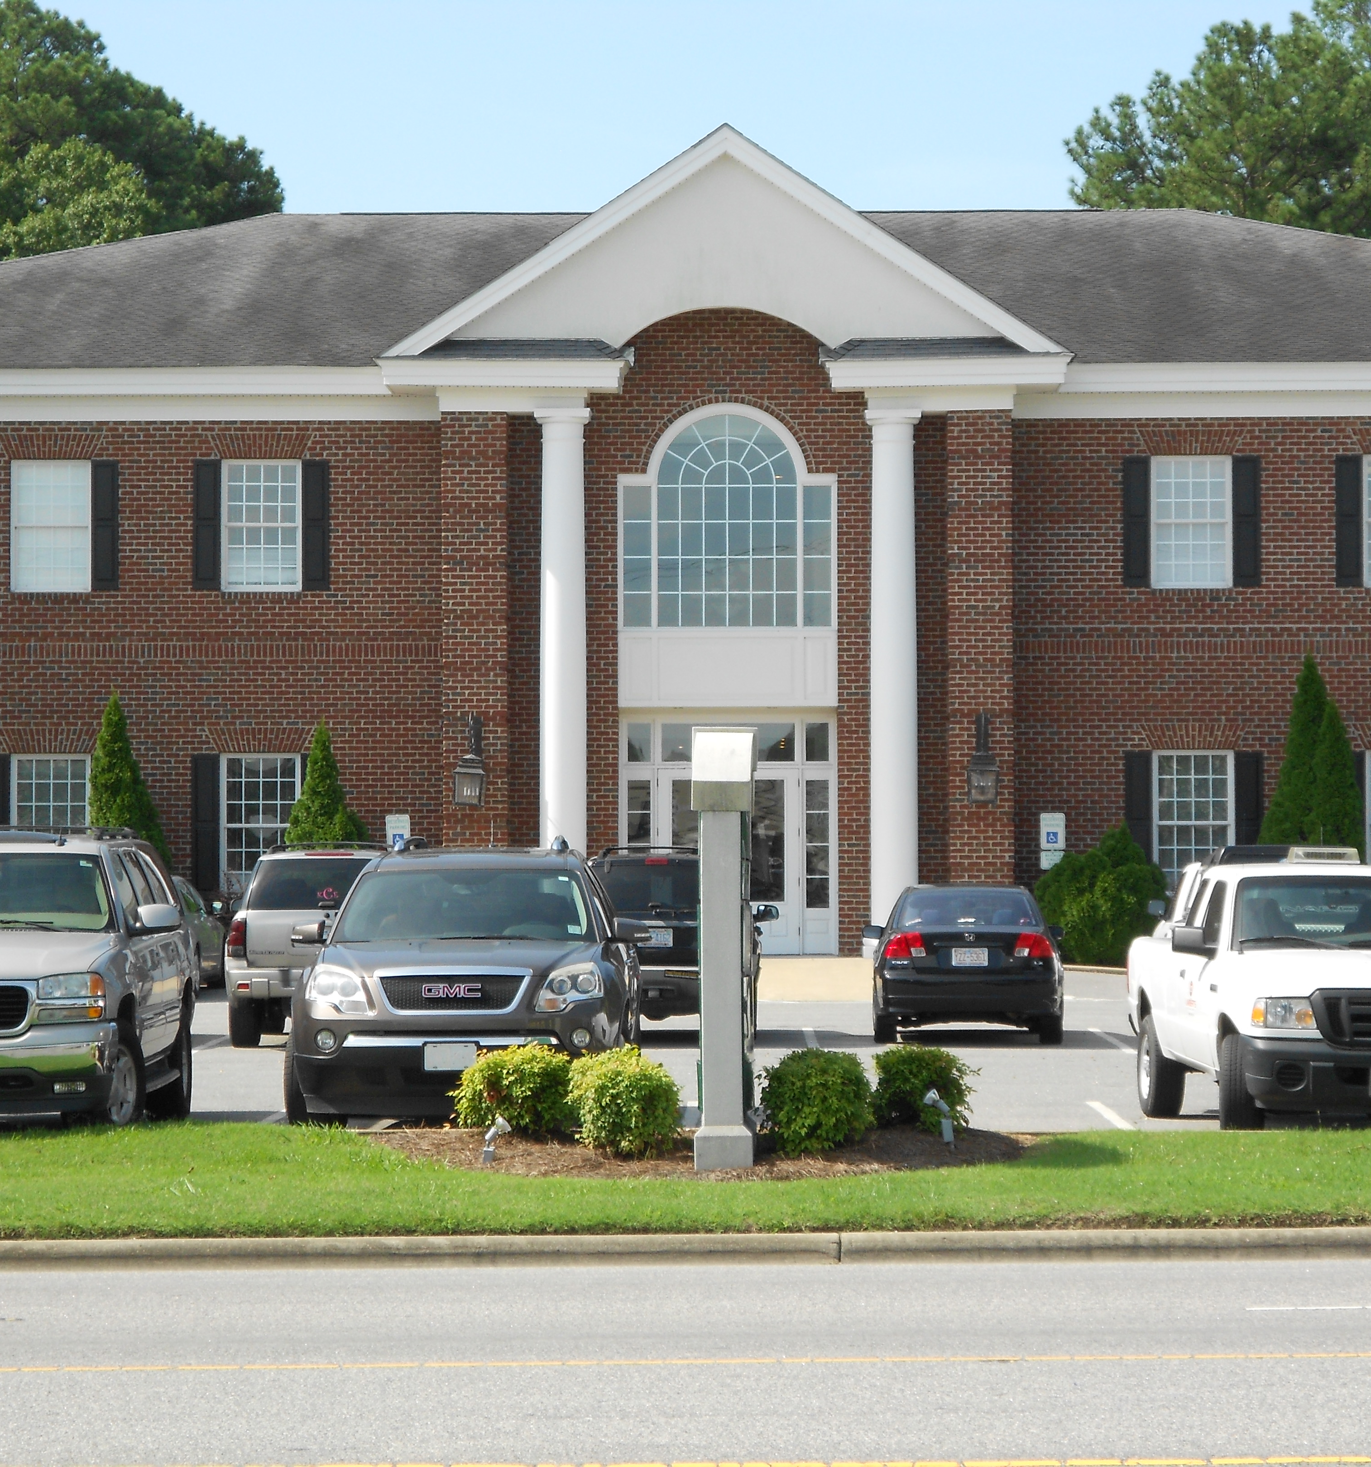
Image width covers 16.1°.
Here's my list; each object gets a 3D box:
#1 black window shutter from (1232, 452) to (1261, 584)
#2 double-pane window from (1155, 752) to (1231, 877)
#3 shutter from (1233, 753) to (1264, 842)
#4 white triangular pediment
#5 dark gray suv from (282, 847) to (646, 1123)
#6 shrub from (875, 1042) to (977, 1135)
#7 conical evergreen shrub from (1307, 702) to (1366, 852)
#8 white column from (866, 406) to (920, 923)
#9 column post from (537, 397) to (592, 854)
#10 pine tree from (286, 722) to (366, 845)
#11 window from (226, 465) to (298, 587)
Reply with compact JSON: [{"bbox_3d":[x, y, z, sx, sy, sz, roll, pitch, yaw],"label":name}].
[{"bbox_3d":[7.167,-2.701,62.015,0.360,1.660,0.050,0,-2,2],"label":"black window shutter"},{"bbox_3d":[6.492,1.163,62.137,1.053,1.899,0.120,0,-2,1],"label":"double-pane window"},{"bbox_3d":[7.184,1.157,61.860,0.360,1.860,0.050,0,-2,2],"label":"shutter"},{"bbox_3d":[0.490,-6.185,61.085,8.567,2.901,0.800,0,-1,0],"label":"white triangular pediment"},{"bbox_3d":[-1.287,1.615,30.348,2.000,1.800,5.100,0,-2,1],"label":"dark gray suv"},{"bbox_3d":[1.347,2.016,27.461,0.579,0.518,0.579,0,-1,0],"label":"shrub"},{"bbox_3d":[8.187,1.205,61.334,0.887,3.202,0.887,0,-1,0],"label":"conical evergreen shrub"},{"bbox_3d":[2.608,-0.630,60.989,0.728,6.917,0.720,0,-2,1],"label":"white column"},{"bbox_3d":[-1.545,-0.657,61.406,0.700,6.950,0.700,0,-2,2],"label":"column post"},{"bbox_3d":[-4.529,1.330,61.280,1.118,2.987,1.120,0,-2,2],"label":"pine tree"},{"bbox_3d":[-5.453,-2.676,62.547,1.033,1.697,0.120,0,-2,2],"label":"window"}]

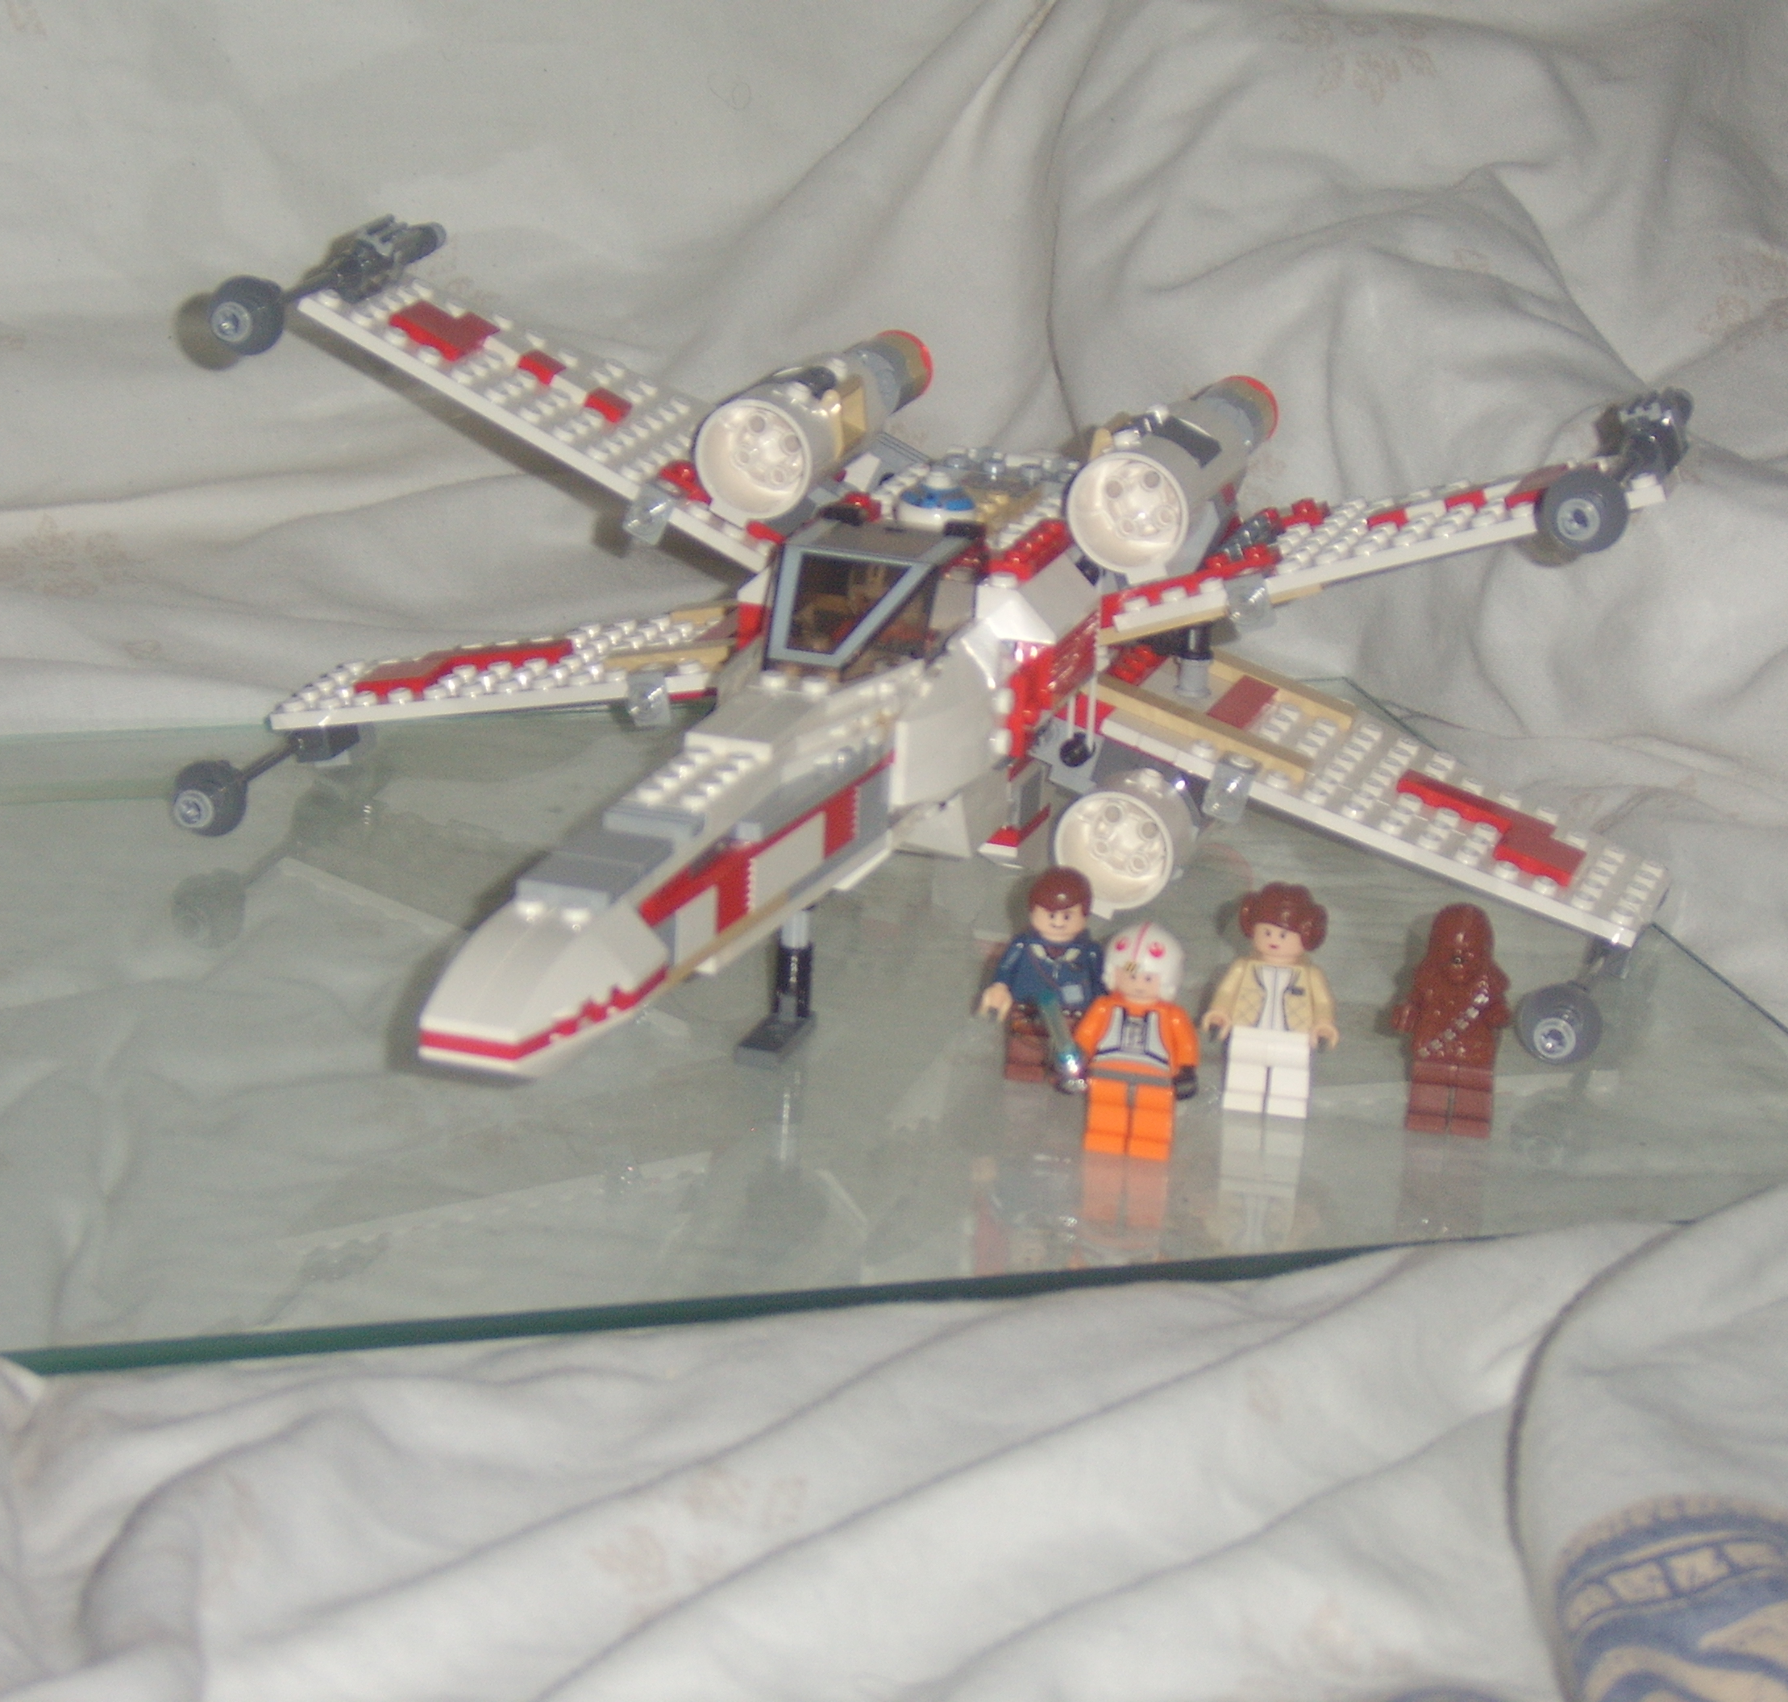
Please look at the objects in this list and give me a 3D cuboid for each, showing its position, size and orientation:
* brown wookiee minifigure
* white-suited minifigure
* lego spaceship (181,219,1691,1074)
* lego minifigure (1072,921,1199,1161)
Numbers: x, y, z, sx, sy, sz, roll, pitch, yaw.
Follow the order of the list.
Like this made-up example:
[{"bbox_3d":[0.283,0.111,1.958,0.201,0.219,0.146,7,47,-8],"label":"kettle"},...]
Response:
[{"bbox_3d":[0.101,0.030,0.831,0.022,0.042,0.015,5,19,3],"label":"brown wookiee minifigure"},{"bbox_3d":[0.069,0.027,0.835,0.025,0.042,0.016,5,19,5],"label":"white-suited minifigure"},{"bbox_3d":[-0.014,-0.024,0.835,0.289,0.119,0.325,9,19,16],"label":"lego spaceship"},{"bbox_3d":[0.043,0.033,0.813,0.024,0.042,0.016,6,19,7],"label":"lego minifigure"}]

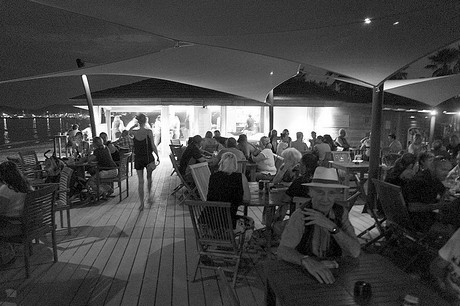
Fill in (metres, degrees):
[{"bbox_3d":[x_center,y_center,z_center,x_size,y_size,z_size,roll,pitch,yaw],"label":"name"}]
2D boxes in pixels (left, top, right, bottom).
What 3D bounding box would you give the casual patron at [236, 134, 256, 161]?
[{"bbox_3d":[0.360,0.236,6.473,0.700,1.240,0.480,6,9,41],"label":"casual patron"}]

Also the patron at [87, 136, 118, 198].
[{"bbox_3d":[-2.520,0.286,6.097,0.750,1.230,0.500,1,7,5],"label":"patron"}]

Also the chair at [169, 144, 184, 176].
[{"bbox_3d":[-1.230,0.230,8.442,0.580,0.870,0.470,5,8,35],"label":"chair"}]

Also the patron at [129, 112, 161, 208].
[{"bbox_3d":[-1.540,0.160,5.474,0.560,1.690,0.480,-1,7,-9],"label":"patron"}]

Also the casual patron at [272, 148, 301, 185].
[{"bbox_3d":[0.800,0.527,4.242,0.500,1.190,0.700,6,9,41],"label":"casual patron"}]

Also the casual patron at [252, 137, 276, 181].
[{"bbox_3d":[0.640,0.318,6.077,0.750,1.270,0.500,2,7,14],"label":"casual patron"}]

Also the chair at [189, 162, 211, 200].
[{"bbox_3d":[-0.270,0.649,4.827,0.580,0.900,0.480,4,7,28],"label":"chair"}]

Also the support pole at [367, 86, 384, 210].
[{"bbox_3d":[2.560,-0.146,5.389,0.170,2.350,0.170,0,7,0],"label":"support pole"}]

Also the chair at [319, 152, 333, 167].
[{"bbox_3d":[2.130,0.415,6.843,0.470,0.900,0.570,-6,9,-44],"label":"chair"}]

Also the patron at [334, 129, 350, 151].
[{"bbox_3d":[3.240,-0.034,8.855,0.520,1.330,0.700,1,7,6],"label":"patron"}]

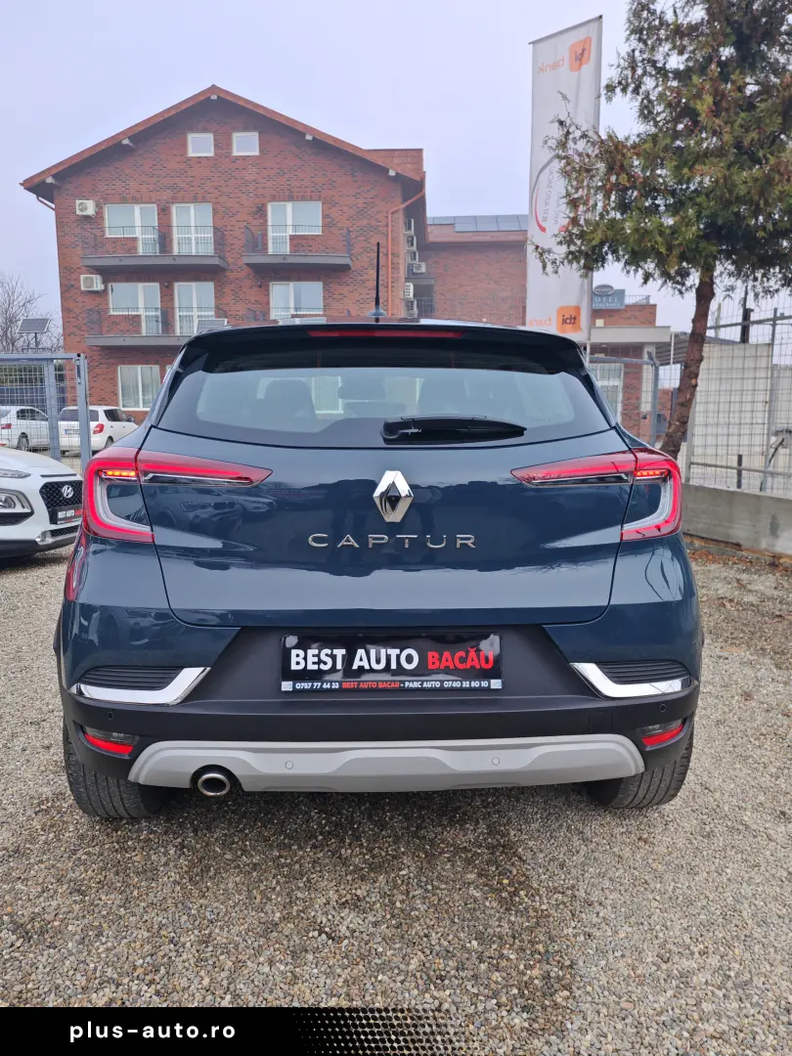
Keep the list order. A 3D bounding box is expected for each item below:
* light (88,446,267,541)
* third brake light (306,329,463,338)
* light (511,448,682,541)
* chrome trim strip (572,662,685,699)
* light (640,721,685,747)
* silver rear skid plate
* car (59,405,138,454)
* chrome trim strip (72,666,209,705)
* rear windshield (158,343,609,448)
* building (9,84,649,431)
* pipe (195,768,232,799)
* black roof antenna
[{"bbox_3d":[-0.542,-0.088,1.952,0.500,0.235,0.260,1,9,4],"label":"light"},{"bbox_3d":[-0.026,-0.468,1.909,0.385,0.023,0.040,0,9,-3],"label":"third brake light"},{"bbox_3d":[0.505,-0.091,1.985,0.500,0.212,0.240,-1,10,-8],"label":"light"},{"bbox_3d":[0.580,0.364,1.953,0.345,0.100,0.130,-2,9,-10],"label":"chrome trim strip"},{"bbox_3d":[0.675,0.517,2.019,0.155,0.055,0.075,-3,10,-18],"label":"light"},{"bbox_3d":[-0.011,0.560,1.926,1.310,0.155,0.170,0,9,-3],"label":"silver rear skid plate"},{"bbox_3d":[-9.744,-3.394,27.016,1.680,1.540,4.100,1,9,5],"label":"car"},{"bbox_3d":[-0.613,0.364,1.877,0.360,0.082,0.093,1,9,5],"label":"chrome trim strip"},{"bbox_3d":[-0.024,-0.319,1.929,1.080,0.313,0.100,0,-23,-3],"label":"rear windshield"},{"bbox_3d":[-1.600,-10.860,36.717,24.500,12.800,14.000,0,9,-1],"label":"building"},{"bbox_3d":[-0.440,0.608,1.950,0.082,0.068,0.140,0,9,-3],"label":"pipe"},{"bbox_3d":[-0.053,-0.735,2.350,0.060,0.225,0.150,0,9,-3],"label":"black roof antenna"}]

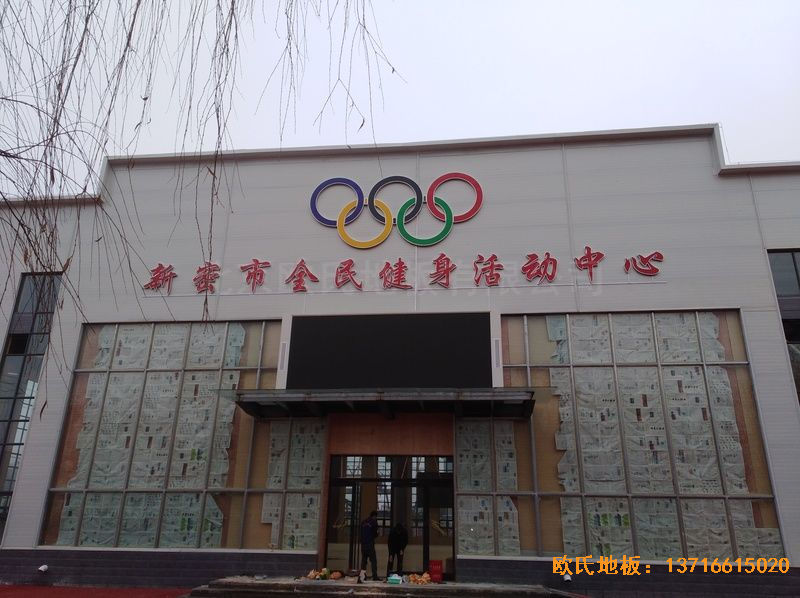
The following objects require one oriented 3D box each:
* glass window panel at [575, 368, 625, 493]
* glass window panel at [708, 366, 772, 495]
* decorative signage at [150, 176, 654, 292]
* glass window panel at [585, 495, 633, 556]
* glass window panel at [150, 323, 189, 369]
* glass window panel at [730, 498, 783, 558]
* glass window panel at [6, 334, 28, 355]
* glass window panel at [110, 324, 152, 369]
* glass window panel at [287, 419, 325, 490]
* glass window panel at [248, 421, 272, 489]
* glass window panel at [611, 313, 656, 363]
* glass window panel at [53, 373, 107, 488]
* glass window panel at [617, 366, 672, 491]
[{"bbox_3d":[5.162,3.336,15.524,1.092,3.303,0.060,-1,-20,6],"label":"glass window panel"},{"bbox_3d":[8.532,3.251,15.150,1.064,3.303,0.060,-1,-20,6],"label":"glass window panel"},{"bbox_3d":[-0.209,-2.070,18.183,15.367,3.800,0.150,-1,-20,6],"label":"decorative signage"},{"bbox_3d":[5.356,5.813,15.357,1.105,1.394,0.080,-1,-20,6],"label":"glass window panel"},{"bbox_3d":[-7.128,1.453,18.417,1.129,1.423,0.080,-1,-20,6],"label":"glass window panel"},{"bbox_3d":[8.497,5.481,14.331,1.064,1.389,0.060,-1,-20,6],"label":"glass window panel"},{"bbox_3d":[-12.119,1.447,19.010,0.680,0.639,0.080,-1,-20,6],"label":"glass window panel"},{"bbox_3d":[-7.972,1.427,17.811,1.114,1.412,0.060,-1,-20,6],"label":"glass window panel"},{"bbox_3d":[-2.539,4.110,16.167,0.954,2.068,0.060,-1,-20,6],"label":"glass window panel"},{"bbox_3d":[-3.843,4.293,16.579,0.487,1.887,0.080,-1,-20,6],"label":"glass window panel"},{"bbox_3d":[6.267,1.068,16.089,1.093,1.392,0.050,-1,-20,6],"label":"glass window panel"},{"bbox_3d":[-9.507,3.845,17.831,1.053,3.400,0.080,-1,-20,6],"label":"glass window panel"},{"bbox_3d":[6.402,3.375,15.663,1.070,3.310,0.080,-1,-20,6],"label":"glass window panel"}]

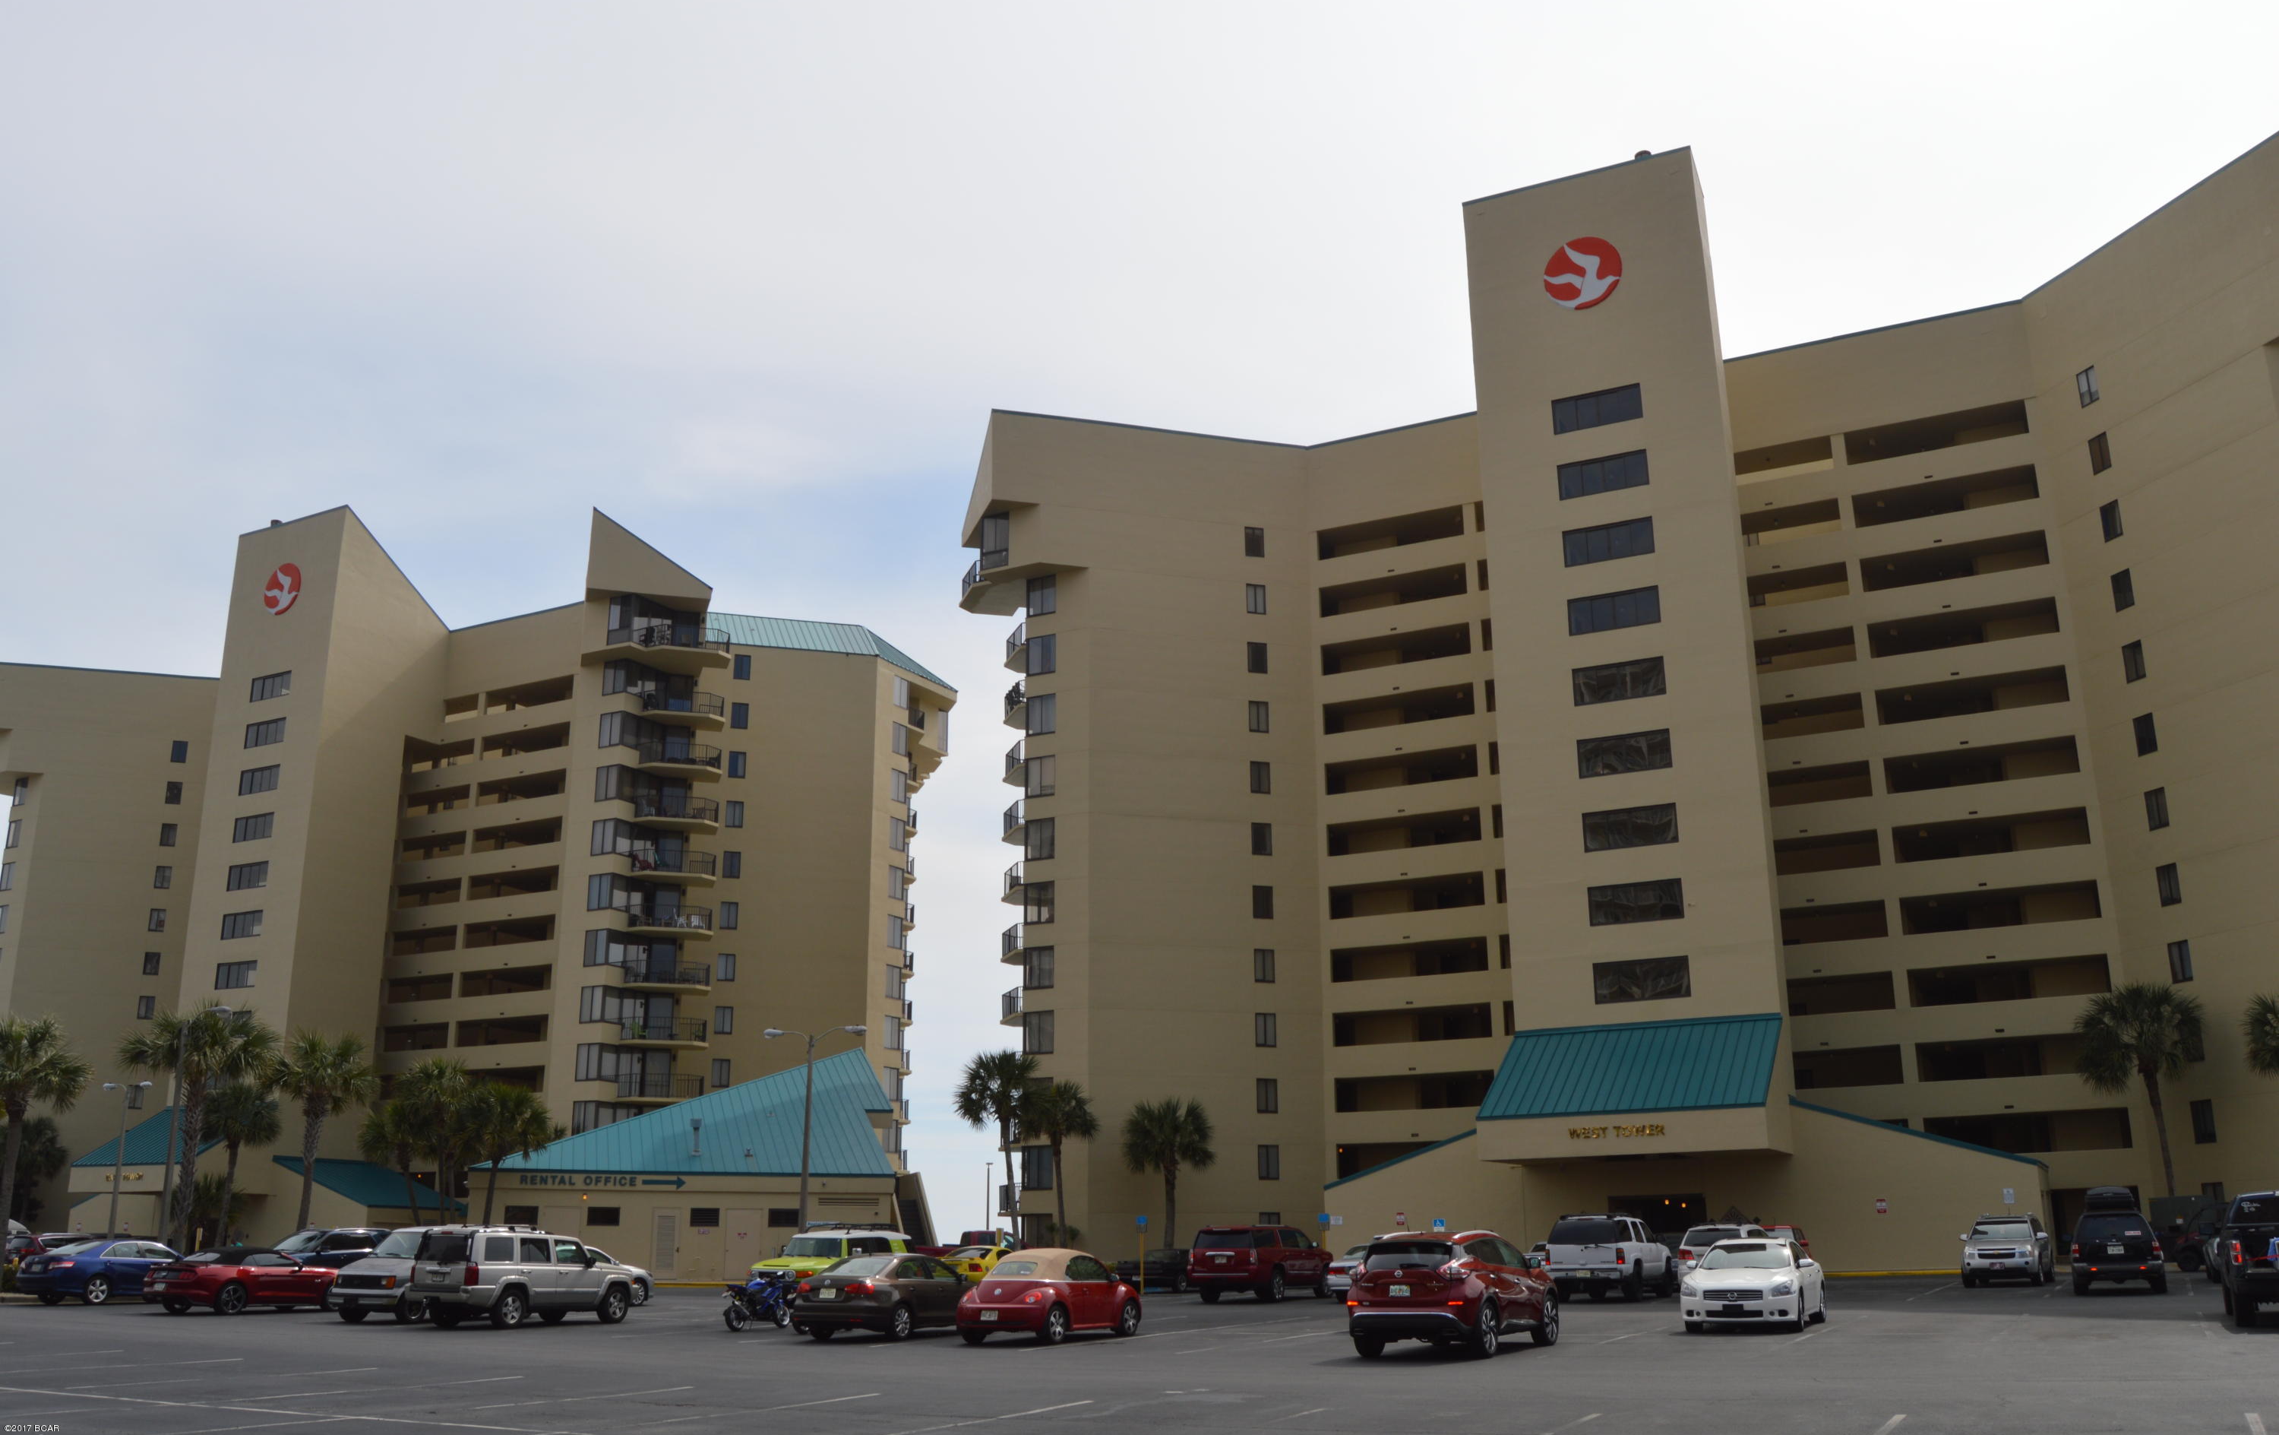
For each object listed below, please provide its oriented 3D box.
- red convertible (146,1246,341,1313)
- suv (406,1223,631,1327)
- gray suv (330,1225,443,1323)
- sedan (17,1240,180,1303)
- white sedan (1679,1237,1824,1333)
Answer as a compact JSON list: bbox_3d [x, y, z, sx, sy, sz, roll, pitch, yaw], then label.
[{"bbox_3d":[-20.214,12.946,40.640,1.915,1.390,4.780,-9,-18,25],"label":"red convertible"},{"bbox_3d":[-11.413,10.551,33.433,1.880,1.820,4.720,-8,-18,25],"label":"suv"},{"bbox_3d":[-14.381,11.451,36.454,1.965,1.870,4.490,-8,-18,24],"label":"gray suv"},{"bbox_3d":[-23.466,12.864,41.064,1.820,1.460,4.806,-7,-17,21],"label":"sedan"},{"bbox_3d":[10.480,9.618,30.104,1.860,1.468,4.840,-9,-18,26],"label":"white sedan"}]

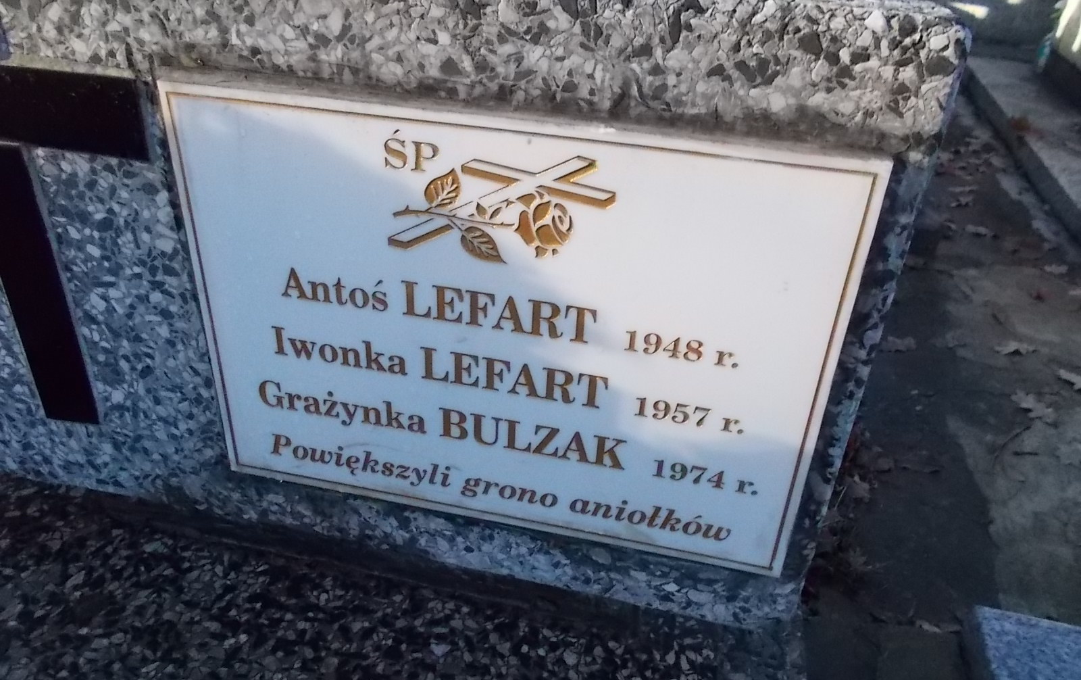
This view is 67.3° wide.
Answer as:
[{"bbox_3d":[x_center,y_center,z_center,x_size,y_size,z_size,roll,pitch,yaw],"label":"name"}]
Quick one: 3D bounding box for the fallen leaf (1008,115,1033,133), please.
[{"bbox_3d":[1.454,-0.653,2.463,0.068,0.038,0.050,9,33,9],"label":"fallen leaf"}]

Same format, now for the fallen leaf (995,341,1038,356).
[{"bbox_3d":[0.890,0.016,1.520,0.078,0.016,0.040,9,33,9],"label":"fallen leaf"}]

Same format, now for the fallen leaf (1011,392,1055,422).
[{"bbox_3d":[0.829,0.112,1.364,0.040,0.016,0.076,-15,37,-26],"label":"fallen leaf"}]

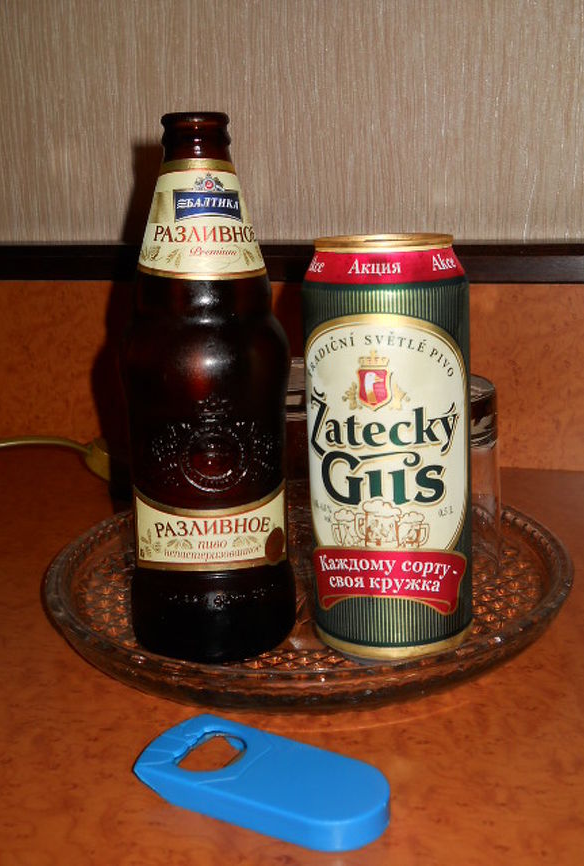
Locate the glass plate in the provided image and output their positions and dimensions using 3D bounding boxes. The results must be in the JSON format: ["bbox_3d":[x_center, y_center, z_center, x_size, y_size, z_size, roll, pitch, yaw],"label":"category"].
[{"bbox_3d":[0.007,0.071,0.496,0.247,0.023,0.247,-2,16,0],"label":"glass plate"}]

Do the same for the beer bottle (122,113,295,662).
[{"bbox_3d":[-0.035,-0.017,0.421,0.070,0.218,0.070,-4,16,-9],"label":"beer bottle"}]

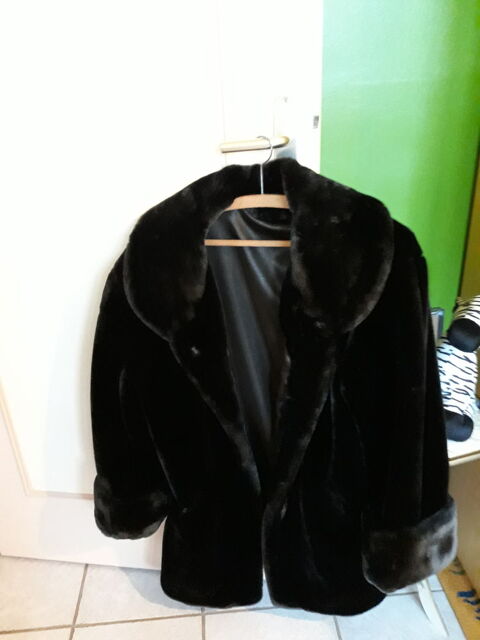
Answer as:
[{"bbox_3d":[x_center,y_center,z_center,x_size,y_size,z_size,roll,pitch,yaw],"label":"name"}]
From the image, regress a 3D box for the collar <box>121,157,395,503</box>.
[{"bbox_3d":[0.030,0.036,0.842,0.415,0.585,0.170,2,26,11],"label":"collar"}]

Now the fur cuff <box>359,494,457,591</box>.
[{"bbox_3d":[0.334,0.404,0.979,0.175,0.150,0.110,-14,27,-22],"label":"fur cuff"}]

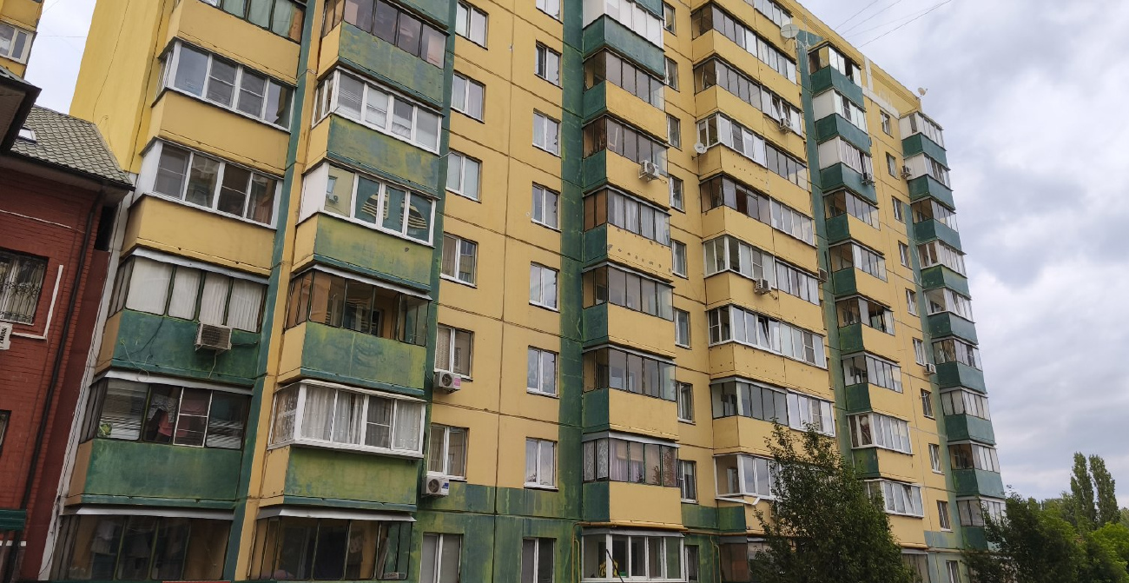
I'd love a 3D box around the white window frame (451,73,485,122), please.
[{"bbox_3d":[-3.060,-6.197,23.948,1.220,1.410,0.160,17,-26,-38],"label":"white window frame"}]

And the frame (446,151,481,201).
[{"bbox_3d":[-3.098,-3.561,23.124,1.240,1.370,0.130,16,-24,-39],"label":"frame"}]

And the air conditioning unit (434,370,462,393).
[{"bbox_3d":[-3.215,2.482,20.587,0.720,0.440,0.280,16,-24,-39],"label":"air conditioning unit"}]

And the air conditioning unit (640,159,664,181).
[{"bbox_3d":[3.067,-4.289,26.918,0.740,0.550,0.330,17,-26,-38],"label":"air conditioning unit"}]

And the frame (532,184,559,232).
[{"bbox_3d":[-0.612,-2.764,24.824,1.250,1.450,0.150,17,-26,-38],"label":"frame"}]

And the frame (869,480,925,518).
[{"bbox_3d":[14.663,9.336,33.579,3.500,1.400,1.150,17,-26,-38],"label":"frame"}]

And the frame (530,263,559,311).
[{"bbox_3d":[-0.659,-0.130,24.312,1.220,1.390,0.130,16,-24,-39],"label":"frame"}]

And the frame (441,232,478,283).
[{"bbox_3d":[-3.119,-0.907,22.246,1.230,1.380,0.130,16,-24,-39],"label":"frame"}]

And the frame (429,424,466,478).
[{"bbox_3d":[-3.123,4.314,20.139,1.220,1.410,0.160,17,-26,-38],"label":"frame"}]

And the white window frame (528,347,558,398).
[{"bbox_3d":[-0.680,2.533,23.431,1.230,1.400,0.130,16,-24,-39],"label":"white window frame"}]

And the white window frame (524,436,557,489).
[{"bbox_3d":[-0.732,5.018,21.799,1.200,1.370,0.150,17,-26,-37],"label":"white window frame"}]

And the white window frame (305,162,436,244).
[{"bbox_3d":[-4.999,-2.082,19.636,3.230,1.370,0.920,17,-26,-38],"label":"white window frame"}]

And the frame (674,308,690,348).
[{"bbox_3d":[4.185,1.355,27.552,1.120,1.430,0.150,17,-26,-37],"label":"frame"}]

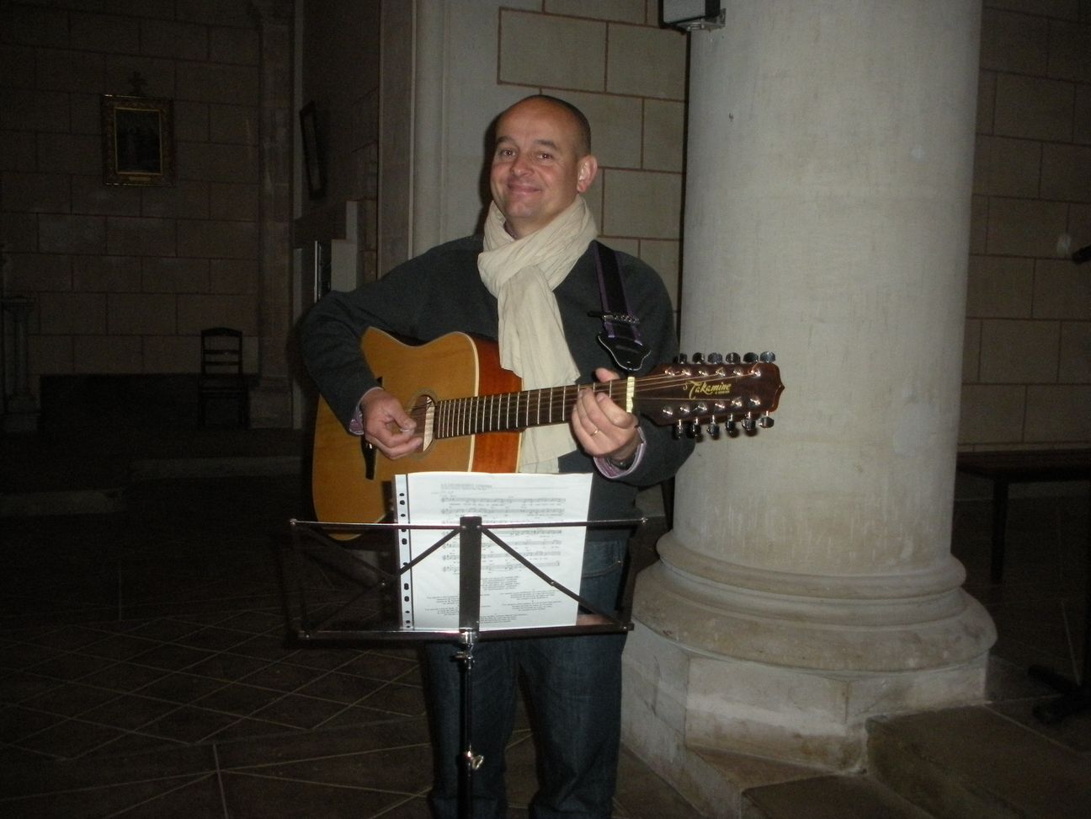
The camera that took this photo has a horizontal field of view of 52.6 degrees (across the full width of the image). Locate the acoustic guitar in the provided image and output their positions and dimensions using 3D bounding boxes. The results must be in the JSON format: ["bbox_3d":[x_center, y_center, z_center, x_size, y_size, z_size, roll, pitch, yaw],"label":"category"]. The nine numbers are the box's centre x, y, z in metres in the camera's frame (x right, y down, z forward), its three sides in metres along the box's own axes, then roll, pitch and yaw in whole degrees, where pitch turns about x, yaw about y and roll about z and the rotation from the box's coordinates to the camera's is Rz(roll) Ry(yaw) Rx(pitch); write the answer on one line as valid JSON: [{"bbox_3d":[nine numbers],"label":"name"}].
[{"bbox_3d":[-0.053,0.017,1.784,0.130,0.405,1.080,11,-12,-40],"label":"acoustic guitar"}]

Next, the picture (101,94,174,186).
[{"bbox_3d":[-3.443,-2.264,9.338,0.575,0.740,0.060,0,9,-18],"label":"picture"}]

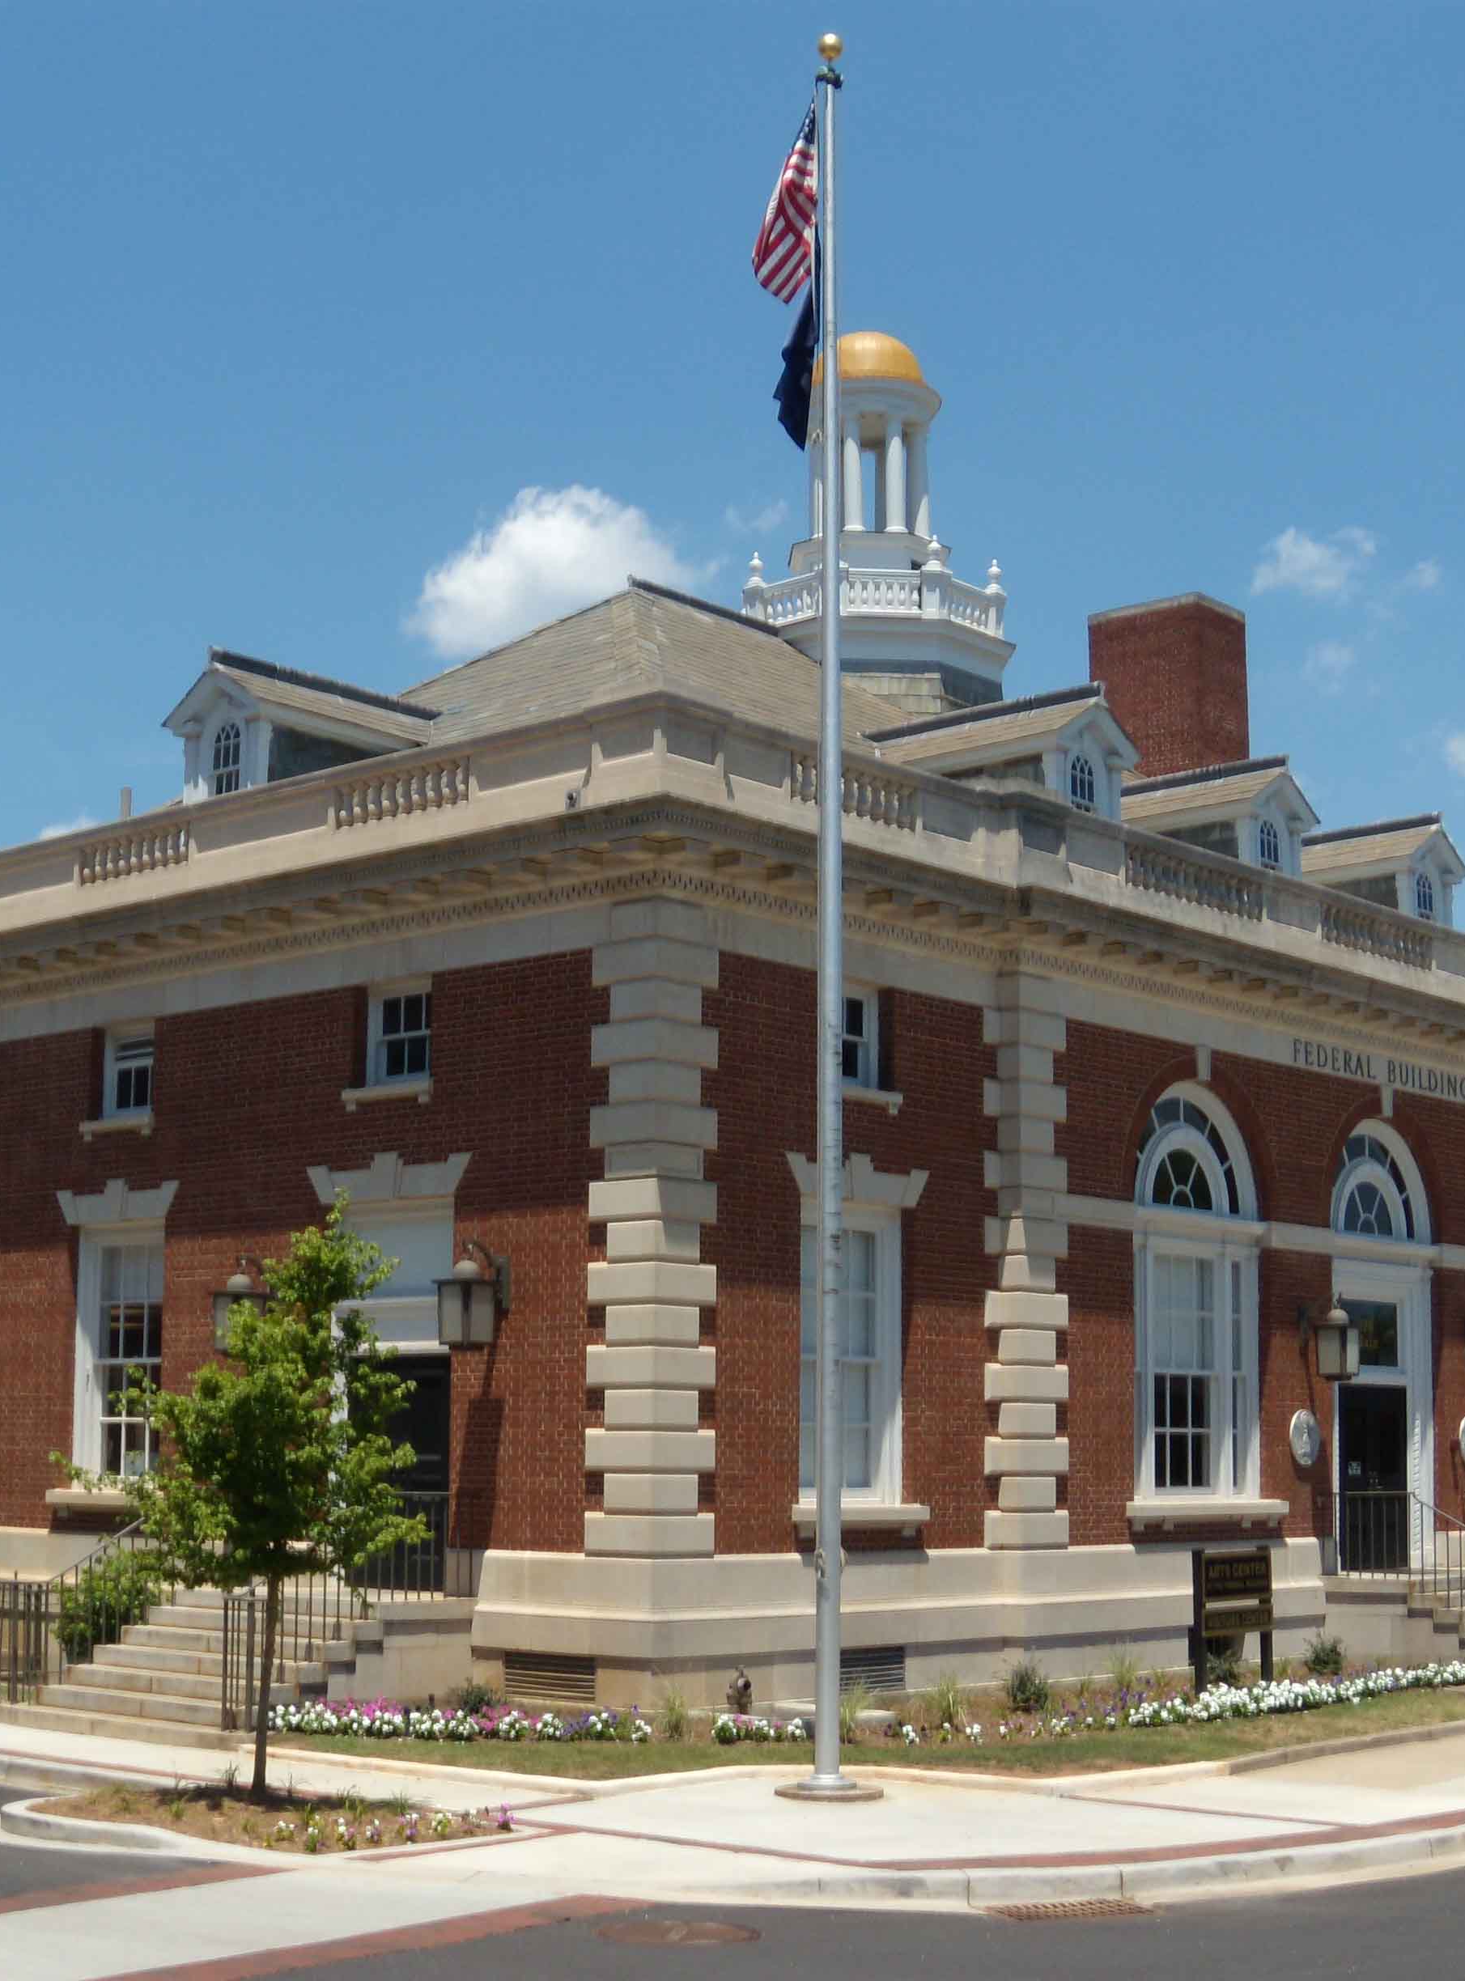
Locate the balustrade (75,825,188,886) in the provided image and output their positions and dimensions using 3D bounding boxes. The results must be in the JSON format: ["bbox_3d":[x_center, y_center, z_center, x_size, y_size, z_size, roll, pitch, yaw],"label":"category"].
[{"bbox_3d":[-6.043,-1.364,27.663,1.860,0.410,0.200,-8,-13,41],"label":"balustrade"}]

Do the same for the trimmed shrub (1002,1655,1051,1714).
[{"bbox_3d":[2.457,5.764,22.959,0.420,0.480,0.420,1,-10,0],"label":"trimmed shrub"}]

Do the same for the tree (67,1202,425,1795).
[{"bbox_3d":[-3.198,3.259,18.038,2.300,3.850,2.200,1,-10,0],"label":"tree"}]

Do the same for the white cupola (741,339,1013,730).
[{"bbox_3d":[1.943,-6.080,36.950,3.700,5.850,3.700,-8,-13,41],"label":"white cupola"}]

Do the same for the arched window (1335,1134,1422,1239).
[{"bbox_3d":[7.193,2.198,31.086,0.180,1.180,2.300,-8,-13,41],"label":"arched window"}]

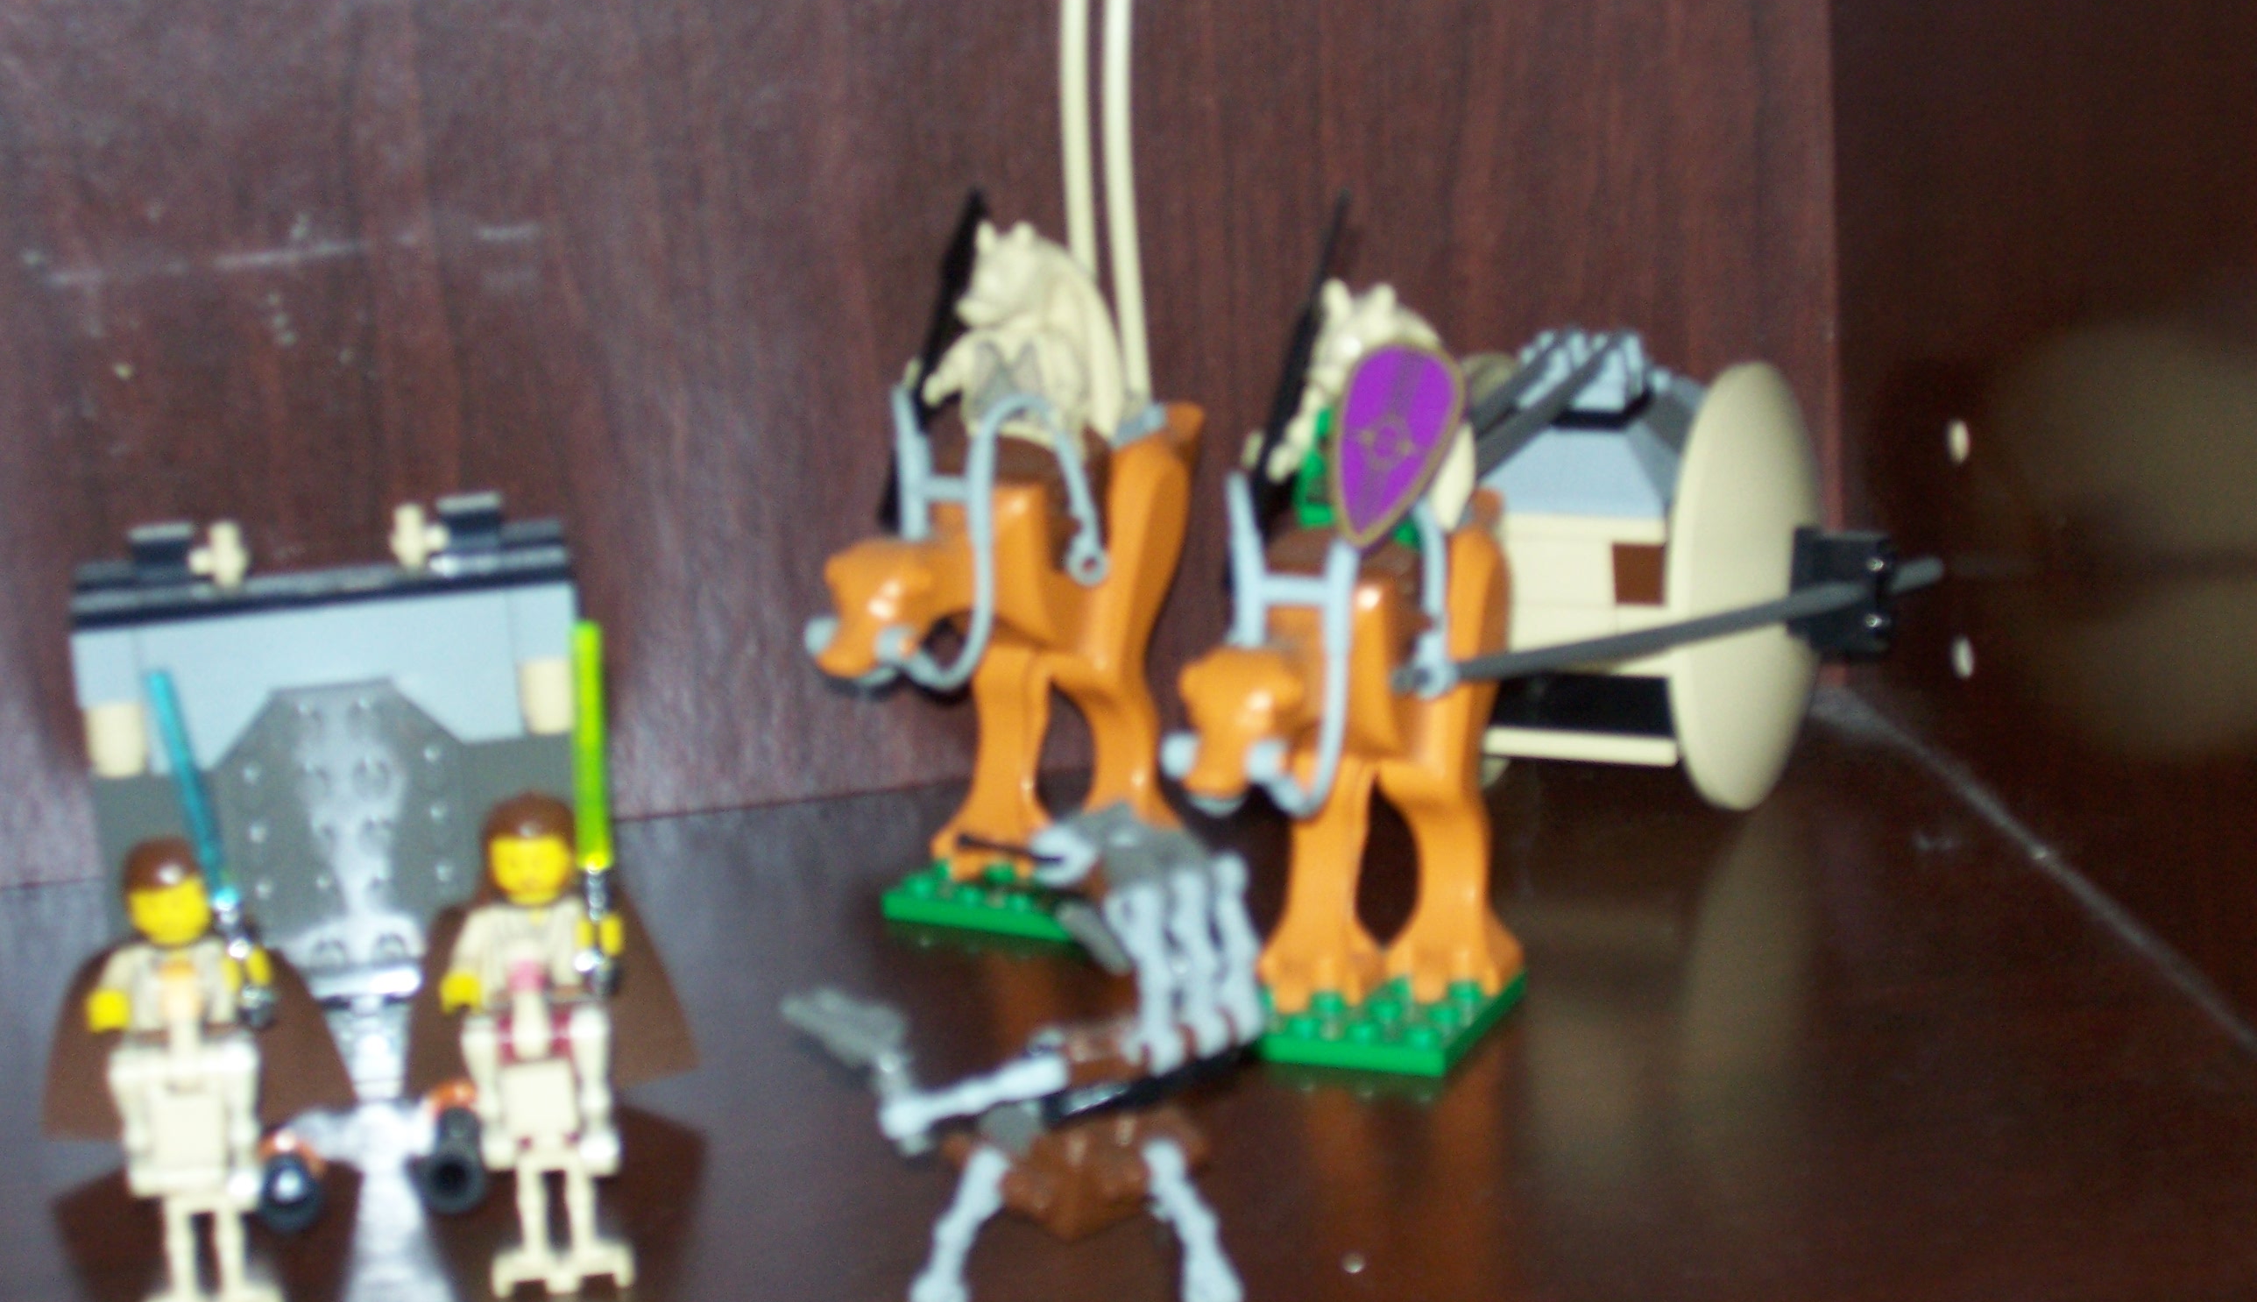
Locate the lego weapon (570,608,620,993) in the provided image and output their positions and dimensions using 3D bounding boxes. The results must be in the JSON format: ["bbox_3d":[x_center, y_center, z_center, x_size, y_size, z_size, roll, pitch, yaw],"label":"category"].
[{"bbox_3d":[-0.065,0.019,0.654,0.005,0.048,0.005,-1,8,-1],"label":"lego weapon"}]

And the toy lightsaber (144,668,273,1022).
[{"bbox_3d":[-0.111,0.024,0.647,0.005,0.045,0.005,-13,11,3],"label":"toy lightsaber"}]

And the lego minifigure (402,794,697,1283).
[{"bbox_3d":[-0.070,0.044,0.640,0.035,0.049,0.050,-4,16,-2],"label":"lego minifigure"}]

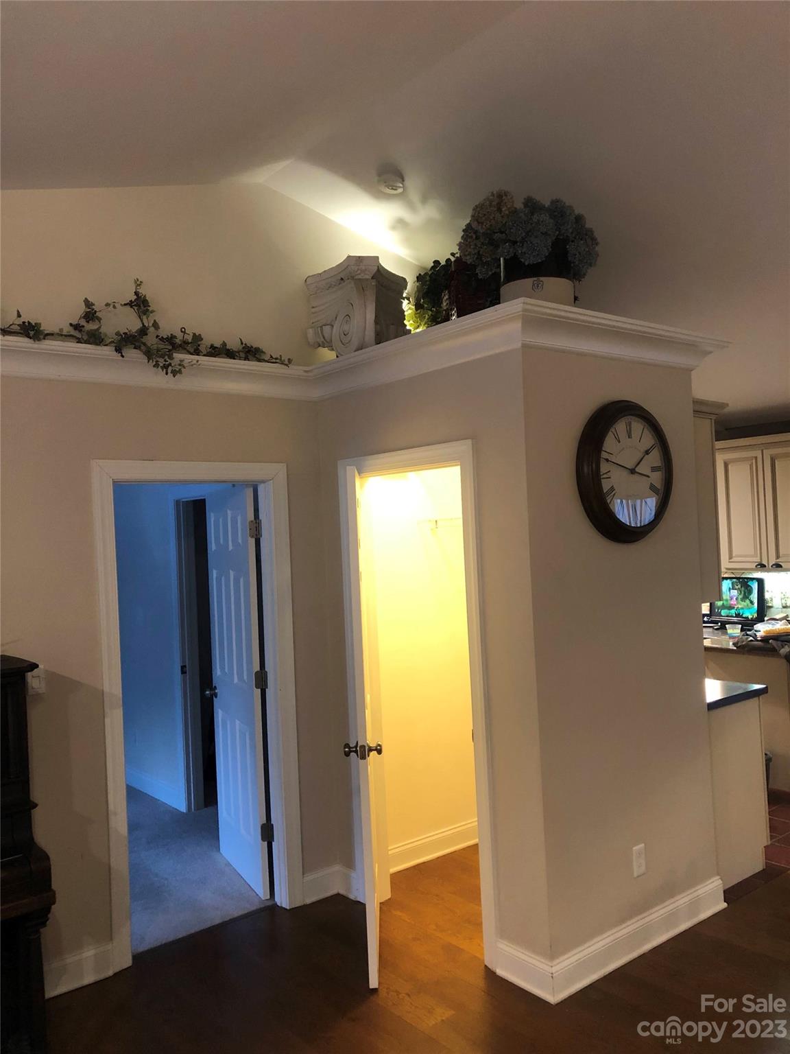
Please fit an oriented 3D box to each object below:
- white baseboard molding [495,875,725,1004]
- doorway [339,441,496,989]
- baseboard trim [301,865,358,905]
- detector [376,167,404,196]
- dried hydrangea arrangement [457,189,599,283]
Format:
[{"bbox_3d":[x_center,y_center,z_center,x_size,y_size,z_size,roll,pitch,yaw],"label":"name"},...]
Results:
[{"bbox_3d":[0.950,1.687,3.648,1.189,0.136,0.313,-2,-1,-39],"label":"white baseboard molding"},{"bbox_3d":[-0.057,0.735,3.668,0.575,2.127,0.936,-2,-1,-39],"label":"doorway"},{"bbox_3d":[-0.316,1.746,4.120,0.225,0.136,0.166,-2,-1,-39],"label":"baseboard trim"},{"bbox_3d":[-0.020,-1.568,3.911,0.130,0.045,0.130,8,-9,1],"label":"detector"},{"bbox_3d":[0.538,-1.172,3.438,0.570,0.370,0.470,-3,0,10],"label":"dried hydrangea arrangement"}]

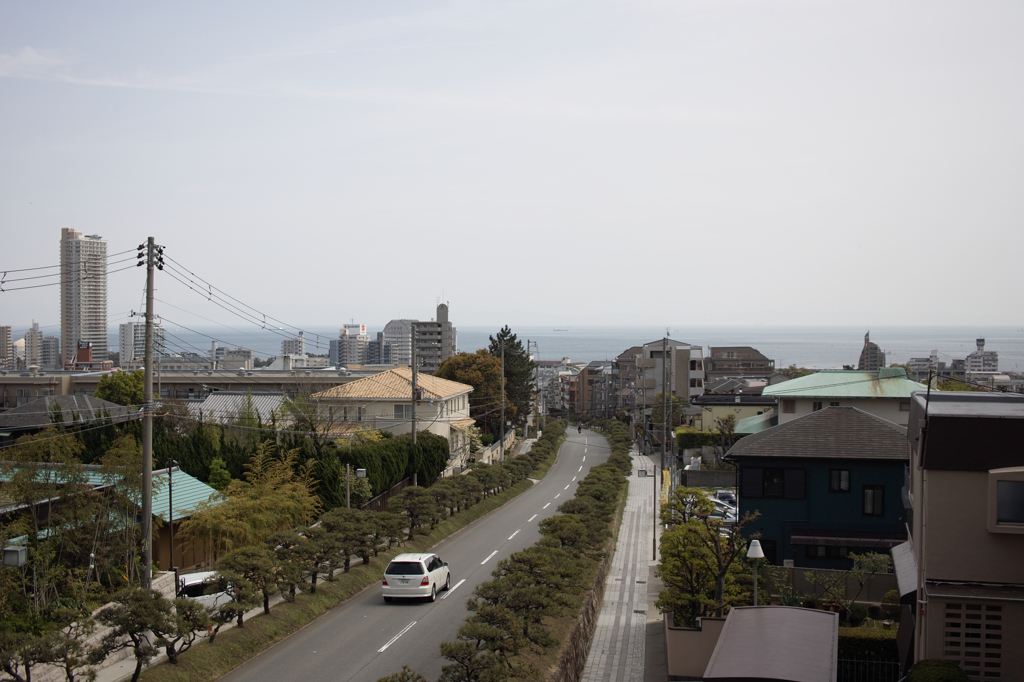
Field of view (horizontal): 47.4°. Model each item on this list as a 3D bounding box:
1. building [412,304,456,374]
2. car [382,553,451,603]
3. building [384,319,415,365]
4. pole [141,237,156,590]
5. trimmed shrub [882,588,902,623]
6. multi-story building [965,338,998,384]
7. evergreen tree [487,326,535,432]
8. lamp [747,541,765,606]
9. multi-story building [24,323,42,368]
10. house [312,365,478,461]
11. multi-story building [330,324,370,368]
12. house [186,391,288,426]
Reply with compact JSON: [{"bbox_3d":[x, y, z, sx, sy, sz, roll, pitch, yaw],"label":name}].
[{"bbox_3d":[-28.665,4.488,434.128,13.200,36.000,12.500,0,1,16],"label":"building"},{"bbox_3d":[-3.420,8.537,43.141,1.800,1.630,4.750,0,-4,7],"label":"car"},{"bbox_3d":[-76.800,5.146,810.184,20.000,40.000,21.000,0,1,21],"label":"building"},{"bbox_3d":[-10.895,3.092,35.054,0.360,12.400,0.360,1,1,7],"label":"pole"},{"bbox_3d":[13.269,9.163,40.752,0.800,1.120,0.800,0,1,0],"label":"trimmed shrub"},{"bbox_3d":[348.000,14.803,863.344,24.000,33.000,16.000,0,1,14],"label":"multi-story building"},{"bbox_3d":[-0.100,5.235,149.102,5.800,13.800,5.800,0,1,0],"label":"evergreen tree"},{"bbox_3d":[6.700,7.141,32.117,0.470,3.400,0.470,0,1,8],"label":"lamp"},{"bbox_3d":[-414.552,7.098,1010.244,14.000,45.500,16.000,-1,1,-37],"label":"multi-story building"},{"bbox_3d":[-10.400,6.741,104.620,11.600,8.400,14.500,0,1,8],"label":"house"},{"bbox_3d":[-125.991,9.274,918.267,26.000,44.000,20.000,0,1,17],"label":"multi-story building"},{"bbox_3d":[-24.000,7.415,99.930,9.700,6.300,10.200,0,1,20],"label":"house"}]

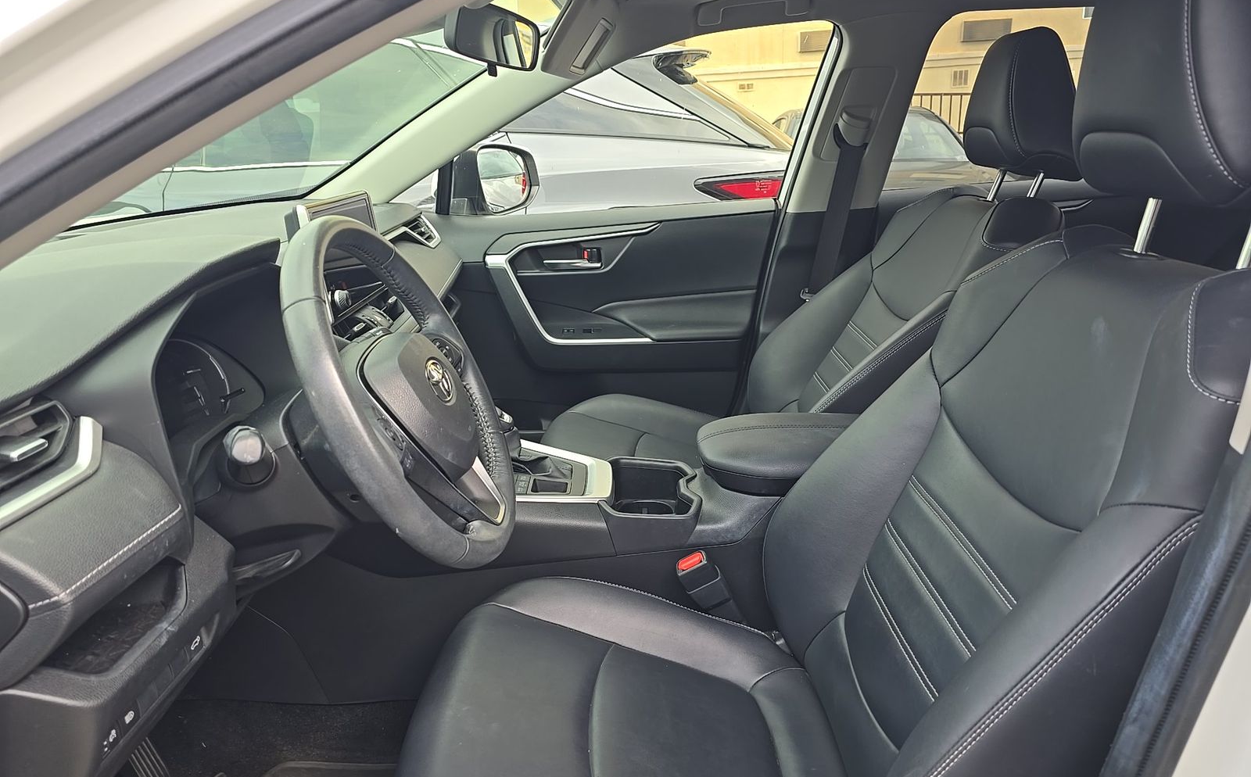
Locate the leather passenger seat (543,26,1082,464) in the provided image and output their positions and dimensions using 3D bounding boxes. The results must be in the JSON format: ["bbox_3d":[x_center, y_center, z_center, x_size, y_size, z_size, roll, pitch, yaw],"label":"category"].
[{"bbox_3d":[0.277,-0.079,1.547,0.990,1.060,0.530,-3,17,3],"label":"leather passenger seat"}]

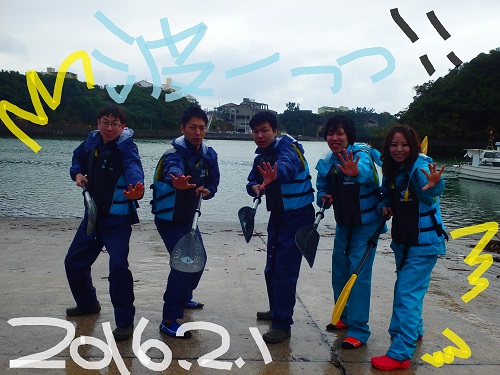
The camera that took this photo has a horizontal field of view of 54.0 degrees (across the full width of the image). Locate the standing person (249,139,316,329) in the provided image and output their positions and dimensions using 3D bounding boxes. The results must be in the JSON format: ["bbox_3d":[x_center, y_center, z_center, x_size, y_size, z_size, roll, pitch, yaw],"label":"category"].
[{"bbox_3d":[0.223,0.293,3.625,0.507,1.601,0.588,6,9,42],"label":"standing person"}]

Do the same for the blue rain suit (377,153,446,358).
[{"bbox_3d":[1.075,0.445,3.250,0.520,1.340,0.500,6,9,44],"label":"blue rain suit"}]

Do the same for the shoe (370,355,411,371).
[{"bbox_3d":[0.915,1.116,3.175,0.245,0.090,0.100,-2,7,-15],"label":"shoe"}]

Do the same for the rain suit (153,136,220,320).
[{"bbox_3d":[-0.482,0.302,3.810,0.527,1.429,0.628,-5,8,-36],"label":"rain suit"}]

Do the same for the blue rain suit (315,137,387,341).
[{"bbox_3d":[0.740,0.371,3.568,0.507,1.398,0.567,5,8,36],"label":"blue rain suit"}]

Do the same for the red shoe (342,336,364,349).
[{"bbox_3d":[0.745,1.073,3.527,0.095,0.095,0.250,5,8,38],"label":"red shoe"}]

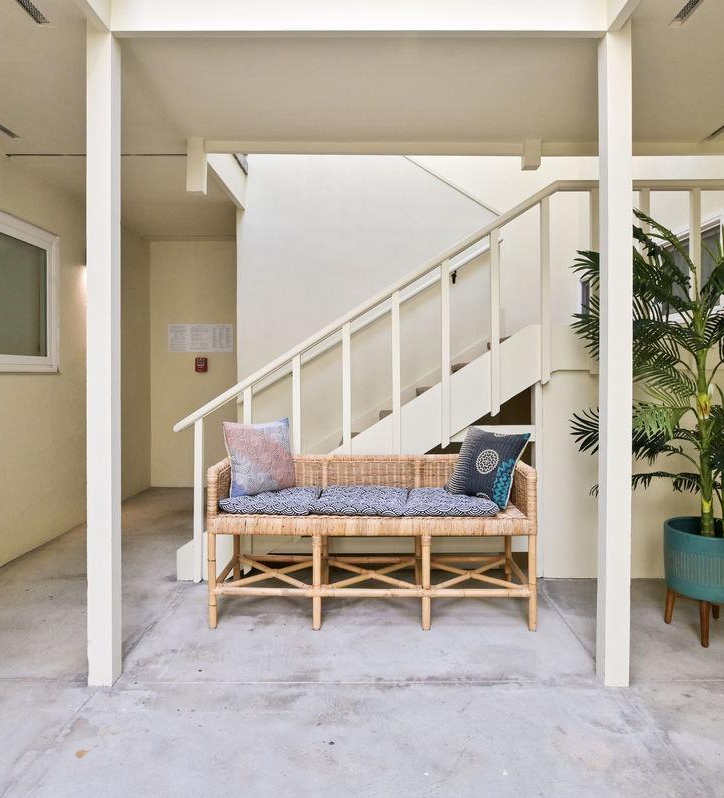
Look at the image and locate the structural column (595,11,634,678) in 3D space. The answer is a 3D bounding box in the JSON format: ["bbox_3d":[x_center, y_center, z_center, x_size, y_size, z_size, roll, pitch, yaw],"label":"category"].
[{"bbox_3d":[0.952,-0.149,2.145,0.089,2.440,0.089,0,1,0],"label":"structural column"}]

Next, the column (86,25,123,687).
[{"bbox_3d":[-0.974,-0.149,2.145,0.089,2.440,0.089,0,1,0],"label":"column"}]

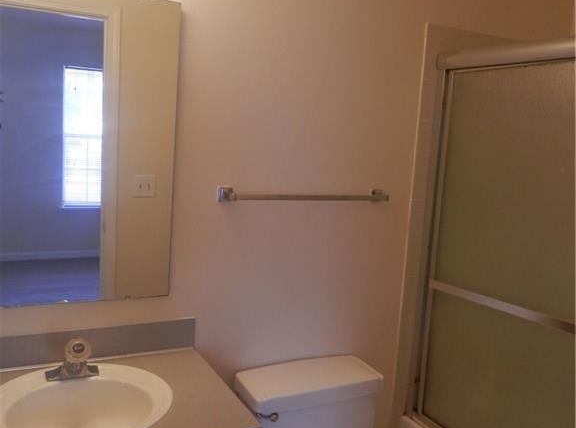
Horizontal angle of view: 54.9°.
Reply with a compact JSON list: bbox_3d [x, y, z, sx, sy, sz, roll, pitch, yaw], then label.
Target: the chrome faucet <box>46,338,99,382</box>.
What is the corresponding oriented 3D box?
[{"bbox_3d":[-0.588,0.403,1.536,0.148,0.112,0.140,-1,8,-26],"label":"chrome faucet"}]

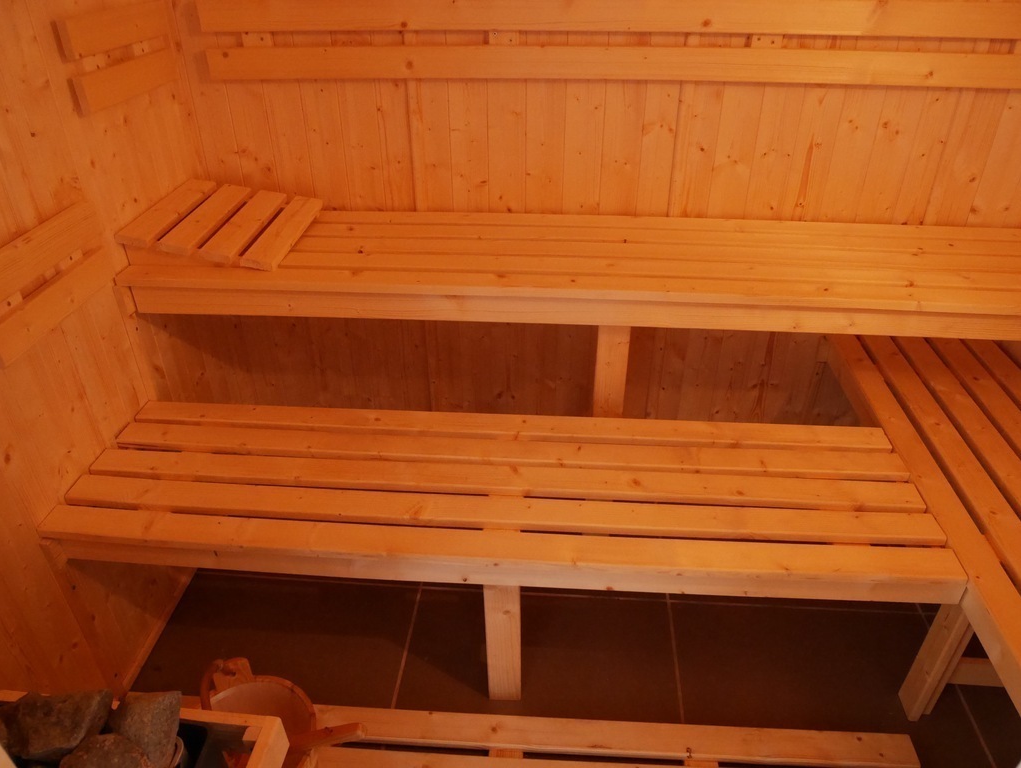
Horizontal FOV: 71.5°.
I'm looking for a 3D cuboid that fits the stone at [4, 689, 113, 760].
[{"bbox_3d":[-0.475,0.355,0.742,0.098,0.052,0.060,-2,33,-3],"label":"stone"}]

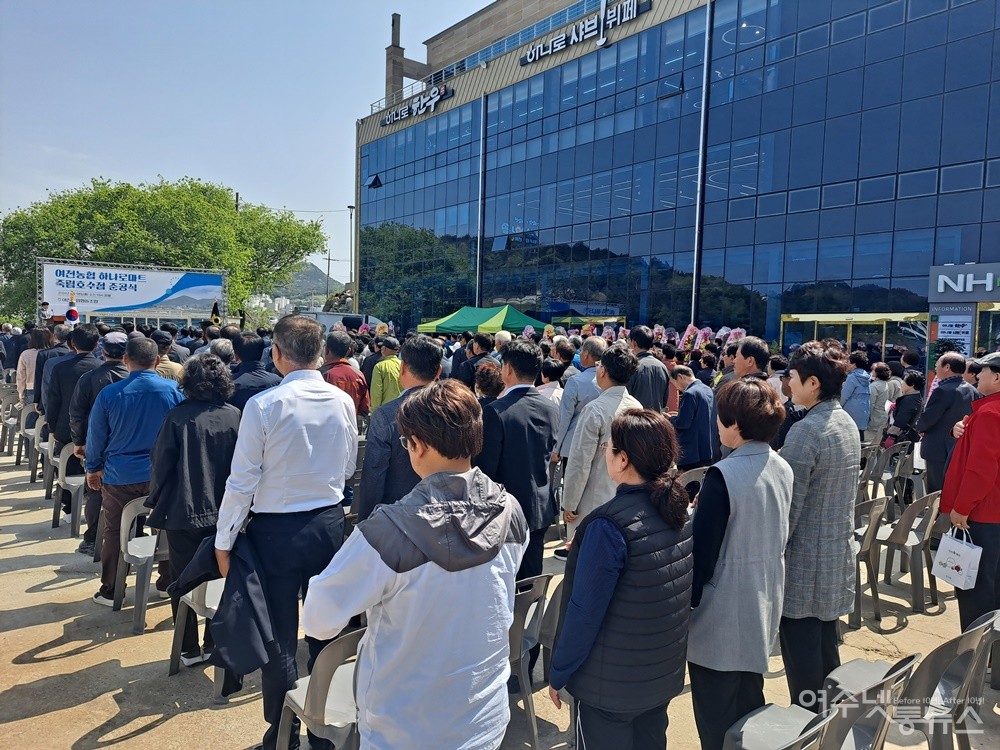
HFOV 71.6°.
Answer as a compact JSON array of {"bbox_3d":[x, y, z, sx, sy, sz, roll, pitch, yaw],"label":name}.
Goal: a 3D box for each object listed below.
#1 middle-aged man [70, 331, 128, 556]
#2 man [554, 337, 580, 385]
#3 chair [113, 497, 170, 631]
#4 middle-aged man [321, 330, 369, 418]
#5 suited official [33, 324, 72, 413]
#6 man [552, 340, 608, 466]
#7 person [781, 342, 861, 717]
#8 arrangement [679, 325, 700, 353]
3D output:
[{"bbox_3d":[-2.880,0.491,5.100,0.540,1.637,0.340,-1,4,-35],"label":"middle-aged man"},{"bbox_3d":[0.682,0.466,6.900,0.500,1.642,0.320,-1,5,-38],"label":"man"},{"bbox_3d":[-2.021,1.026,4.072,0.450,0.780,0.520,-1,4,-38],"label":"chair"},{"bbox_3d":[-1.247,0.514,5.386,0.520,1.709,0.340,0,4,-36],"label":"middle-aged man"},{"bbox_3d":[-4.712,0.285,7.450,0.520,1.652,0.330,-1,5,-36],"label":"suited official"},{"bbox_3d":[0.656,0.553,5.200,0.520,1.684,0.330,-1,5,-38],"label":"man"},{"bbox_3d":[1.364,0.702,2.950,0.430,1.711,0.280,-2,5,-40],"label":"person"},{"bbox_3d":[5.877,-0.540,21.500,0.600,2.048,0.750,-2,5,-40],"label":"arrangement"}]

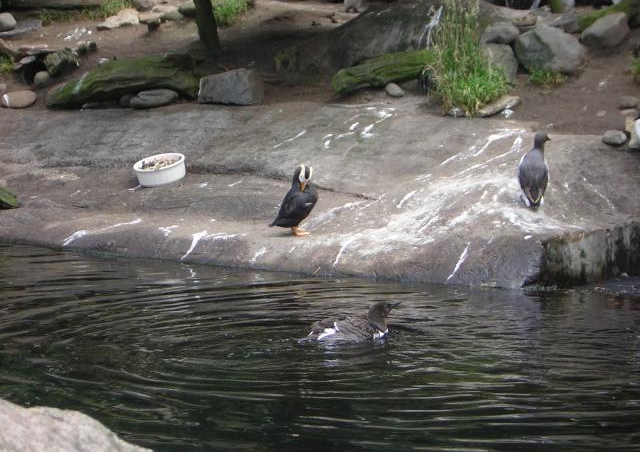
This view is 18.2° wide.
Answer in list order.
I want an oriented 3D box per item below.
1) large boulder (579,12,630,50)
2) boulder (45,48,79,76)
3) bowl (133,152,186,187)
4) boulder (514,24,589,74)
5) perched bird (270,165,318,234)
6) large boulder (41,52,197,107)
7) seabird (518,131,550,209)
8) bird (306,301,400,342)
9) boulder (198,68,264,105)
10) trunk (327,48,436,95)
[{"bbox_3d":[1.724,-1.182,12.100,0.280,0.200,0.230,3,11,15],"label":"large boulder"},{"bbox_3d":[-1.657,-1.054,12.800,0.210,0.170,0.190,0,10,0],"label":"boulder"},{"bbox_3d":[-0.794,-0.280,9.900,0.260,0.087,0.260,-8,19,2],"label":"bowl"},{"bbox_3d":[1.496,-1.147,12.900,0.460,0.310,0.380,-2,10,-10],"label":"boulder"},{"bbox_3d":[-0.122,-0.117,9.200,0.220,0.315,0.160,3,10,18],"label":"perched bird"},{"bbox_3d":[-1.196,-0.885,12.150,0.920,0.280,0.420,-2,10,-10],"label":"large boulder"},{"bbox_3d":[0.974,-0.257,9.070,0.145,0.350,0.200,2,11,10],"label":"seabird"},{"bbox_3d":[0.124,0.372,7.650,0.370,0.180,0.150,0,11,-2],"label":"bird"},{"bbox_3d":[-0.501,-0.789,11.300,0.330,0.190,0.240,4,12,18],"label":"boulder"},{"bbox_3d":[0.386,-0.871,11.250,0.660,0.155,0.180,-12,14,-20],"label":"trunk"}]

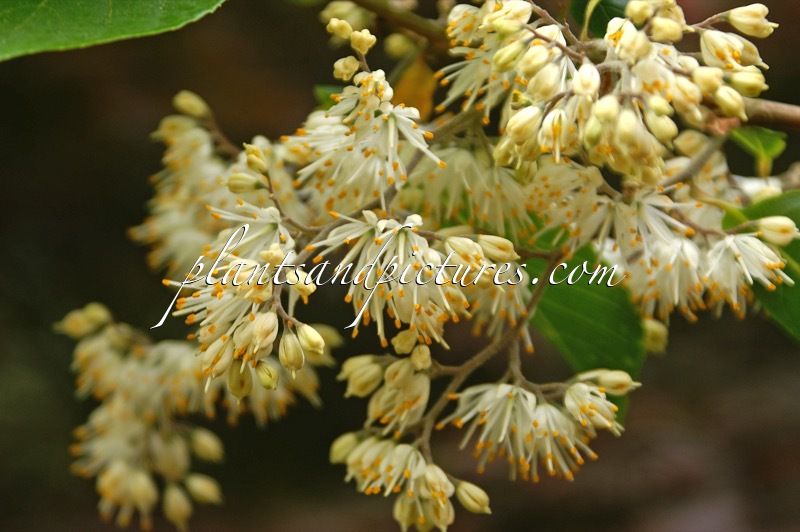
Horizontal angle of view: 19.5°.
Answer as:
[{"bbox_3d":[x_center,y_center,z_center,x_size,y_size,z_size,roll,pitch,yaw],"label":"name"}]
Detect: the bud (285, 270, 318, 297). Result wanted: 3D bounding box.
[{"bbox_3d":[-0.021,0.004,0.495,0.008,0.005,0.005,41,0,11],"label":"bud"}]

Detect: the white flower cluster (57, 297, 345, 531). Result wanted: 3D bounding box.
[{"bbox_3d":[-0.050,0.037,0.575,0.067,0.053,0.050,0,10,0],"label":"white flower cluster"}]

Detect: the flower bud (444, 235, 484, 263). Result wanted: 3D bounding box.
[{"bbox_3d":[0.014,-0.003,0.500,0.009,0.006,0.006,29,0,18],"label":"flower bud"}]

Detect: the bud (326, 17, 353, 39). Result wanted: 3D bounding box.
[{"bbox_3d":[-0.019,-0.077,0.750,0.009,0.006,0.006,35,0,-12],"label":"bud"}]

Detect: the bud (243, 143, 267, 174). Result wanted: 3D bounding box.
[{"bbox_3d":[-0.031,-0.023,0.508,0.004,0.008,0.004,-35,9,0],"label":"bud"}]

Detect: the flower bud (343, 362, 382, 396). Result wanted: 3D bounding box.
[{"bbox_3d":[-0.008,0.025,0.515,0.010,0.006,0.006,-43,0,-9],"label":"flower bud"}]

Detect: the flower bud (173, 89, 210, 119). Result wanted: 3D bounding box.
[{"bbox_3d":[-0.073,-0.056,0.810,0.013,0.008,0.008,27,0,-6],"label":"flower bud"}]

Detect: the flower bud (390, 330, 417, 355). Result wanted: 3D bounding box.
[{"bbox_3d":[0.001,0.017,0.515,0.005,0.005,0.007,0,21,34],"label":"flower bud"}]

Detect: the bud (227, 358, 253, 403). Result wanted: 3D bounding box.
[{"bbox_3d":[-0.035,0.024,0.503,0.005,0.010,0.005,4,-6,0],"label":"bud"}]

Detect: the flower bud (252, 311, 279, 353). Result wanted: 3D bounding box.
[{"bbox_3d":[-0.029,0.014,0.496,0.005,0.010,0.005,23,-12,0],"label":"flower bud"}]

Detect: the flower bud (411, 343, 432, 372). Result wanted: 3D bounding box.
[{"bbox_3d":[0.005,0.020,0.512,0.005,0.005,0.007,0,31,-3],"label":"flower bud"}]

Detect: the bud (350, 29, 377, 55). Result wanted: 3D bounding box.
[{"bbox_3d":[-0.008,-0.048,0.497,0.005,0.005,0.006,0,-28,-7],"label":"bud"}]

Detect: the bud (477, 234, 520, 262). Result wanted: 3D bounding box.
[{"bbox_3d":[0.021,-0.004,0.505,0.010,0.005,0.005,24,0,6],"label":"bud"}]

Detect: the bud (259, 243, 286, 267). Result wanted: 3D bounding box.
[{"bbox_3d":[-0.027,-0.002,0.500,0.007,0.005,0.005,-15,0,-33],"label":"bud"}]

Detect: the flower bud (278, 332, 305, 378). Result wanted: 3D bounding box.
[{"bbox_3d":[-0.023,0.019,0.500,0.005,0.010,0.005,-6,-9,0],"label":"flower bud"}]

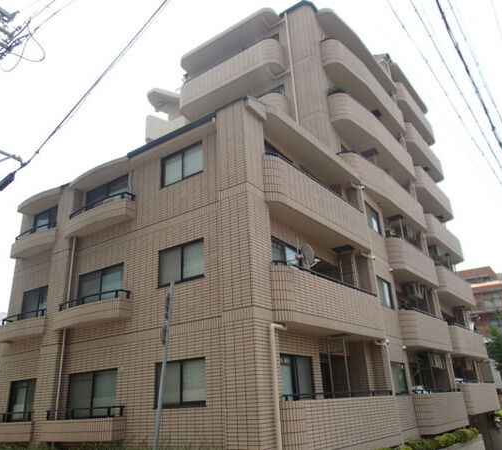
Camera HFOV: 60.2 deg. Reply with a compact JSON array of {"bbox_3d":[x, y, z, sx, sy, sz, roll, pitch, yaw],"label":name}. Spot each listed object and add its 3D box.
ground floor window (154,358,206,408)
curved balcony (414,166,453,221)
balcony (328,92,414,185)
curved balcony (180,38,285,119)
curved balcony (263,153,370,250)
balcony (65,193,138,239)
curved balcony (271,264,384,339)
[{"bbox_3d":[-1.543,3.492,9.515,1.505,0.980,0.150,-17,-26,31],"label":"ground floor window"},{"bbox_3d":[9.932,-1.575,24.472,1.280,1.280,6.100,-19,-27,34],"label":"curved balcony"},{"bbox_3d":[5.400,-3.589,19.014,1.280,1.340,7.050,-19,-27,34],"label":"balcony"},{"bbox_3d":[-0.940,-6.328,19.190,5.300,1.300,1.250,-17,-26,30],"label":"curved balcony"},{"bbox_3d":[1.621,-0.364,12.318,1.150,1.320,5.320,-19,-27,34],"label":"curved balcony"},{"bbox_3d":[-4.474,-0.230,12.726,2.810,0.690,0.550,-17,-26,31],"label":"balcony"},{"bbox_3d":[1.923,2.162,11.262,0.960,1.330,5.420,-19,-27,34],"label":"curved balcony"}]

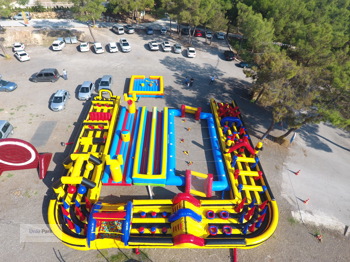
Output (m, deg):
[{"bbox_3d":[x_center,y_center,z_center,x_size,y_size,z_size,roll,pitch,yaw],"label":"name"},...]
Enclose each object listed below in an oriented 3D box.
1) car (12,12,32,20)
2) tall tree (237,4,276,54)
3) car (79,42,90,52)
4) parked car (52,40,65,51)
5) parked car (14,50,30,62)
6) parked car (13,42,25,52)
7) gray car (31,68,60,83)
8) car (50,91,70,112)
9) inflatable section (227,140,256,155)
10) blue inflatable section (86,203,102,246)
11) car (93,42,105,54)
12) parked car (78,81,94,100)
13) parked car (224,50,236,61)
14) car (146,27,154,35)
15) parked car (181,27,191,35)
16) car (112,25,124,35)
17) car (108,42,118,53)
[{"bbox_3d":[-40.742,-30.637,53.845,4.350,1.470,1.740,-4,44,-7],"label":"car"},{"bbox_3d":[16.703,-20.648,41.344,6.700,9.200,6.700,-1,46,0],"label":"tall tree"},{"bbox_3d":[-21.360,-20.110,47.770,1.700,1.420,4.310,-10,43,-12],"label":"car"},{"bbox_3d":[-26.058,-19.456,45.223,1.750,1.500,4.200,-6,45,-9],"label":"parked car"},{"bbox_3d":[-32.760,-16.240,43.250,1.720,1.430,4.350,-31,51,-31],"label":"parked car"},{"bbox_3d":[-35.186,-19.042,45.643,1.737,1.457,4.162,-20,49,-18],"label":"parked car"},{"bbox_3d":[-23.797,-10.056,36.744,4.600,1.720,1.820,-3,46,-2],"label":"gray car"},{"bbox_3d":[-18.169,-4.906,31.922,1.737,1.479,4.299,-5,46,-4],"label":"car"},{"bbox_3d":[7.899,1.932,23.626,3.500,2.150,0.500,3,46,3],"label":"inflatable section"},{"bbox_3d":[-7.071,8.250,18.434,0.750,2.100,3.900,-1,46,0],"label":"blue inflatable section"},{"bbox_3d":[-16.389,-18.074,43.388,1.740,1.470,4.200,-15,47,-17],"label":"car"},{"bbox_3d":[-14.460,-6.780,33.010,1.700,1.500,4.100,-3,42,-4],"label":"parked car"},{"bbox_3d":[12.272,-17.147,45.286,1.780,1.500,4.400,-1,44,-4],"label":"parked car"},{"bbox_3d":[-7.170,-29.160,58.050,1.740,1.470,4.260,-2,42,-3],"label":"car"},{"bbox_3d":[2.587,-25.418,51.401,1.770,1.470,4.200,-6,46,-6],"label":"parked car"},{"bbox_3d":[-16.240,-29.120,57.540,1.820,1.870,4.720,-22,47,-24],"label":"car"},{"bbox_3d":[-13.888,-19.104,45.502,1.740,1.465,4.181,-12,47,-10],"label":"car"}]

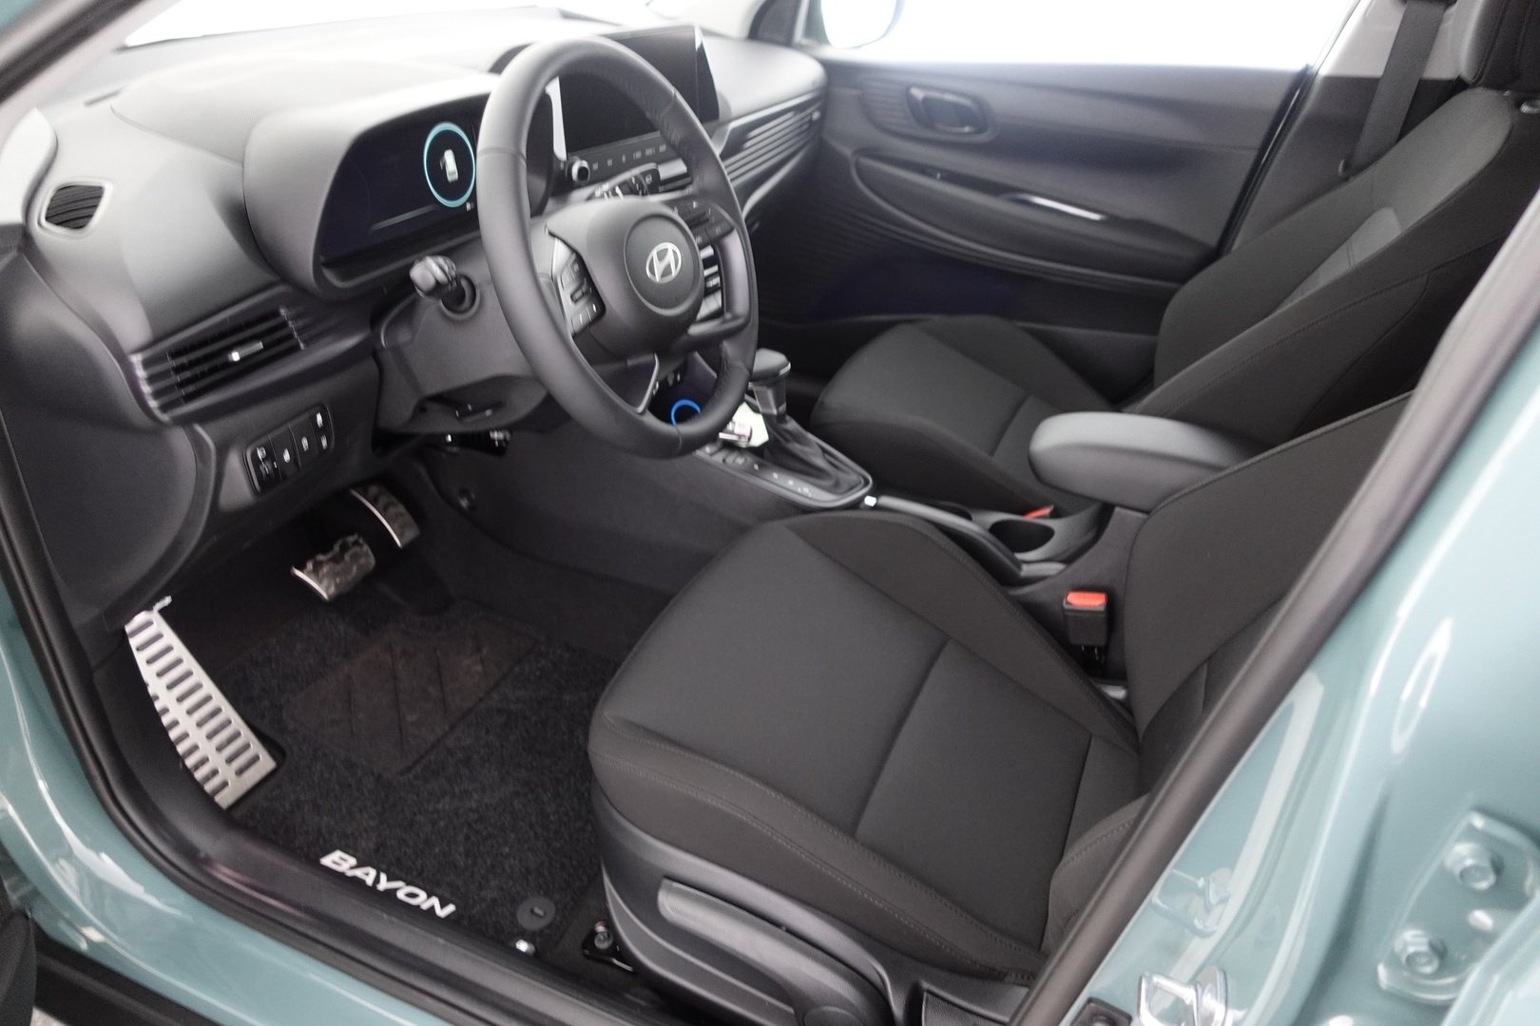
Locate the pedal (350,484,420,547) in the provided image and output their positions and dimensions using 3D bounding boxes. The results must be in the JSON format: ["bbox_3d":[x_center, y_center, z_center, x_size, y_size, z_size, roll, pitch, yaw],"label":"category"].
[{"bbox_3d":[-0.528,0.007,1.405,0.033,0.115,0.050,-32,9,35],"label":"pedal"}]

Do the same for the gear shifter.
[{"bbox_3d":[0.039,-0.123,1.338,0.165,0.175,0.085,15,31,19],"label":"gear shifter"}]

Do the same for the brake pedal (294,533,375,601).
[{"bbox_3d":[-0.546,0.070,1.284,0.065,0.032,0.092,46,36,-3],"label":"brake pedal"}]

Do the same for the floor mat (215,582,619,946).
[{"bbox_3d":[-0.392,0.261,1.253,0.560,0.050,0.470,19,33,16],"label":"floor mat"}]

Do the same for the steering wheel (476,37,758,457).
[{"bbox_3d":[-0.129,-0.230,0.921,0.115,0.372,0.372,-8,22,30],"label":"steering wheel"}]

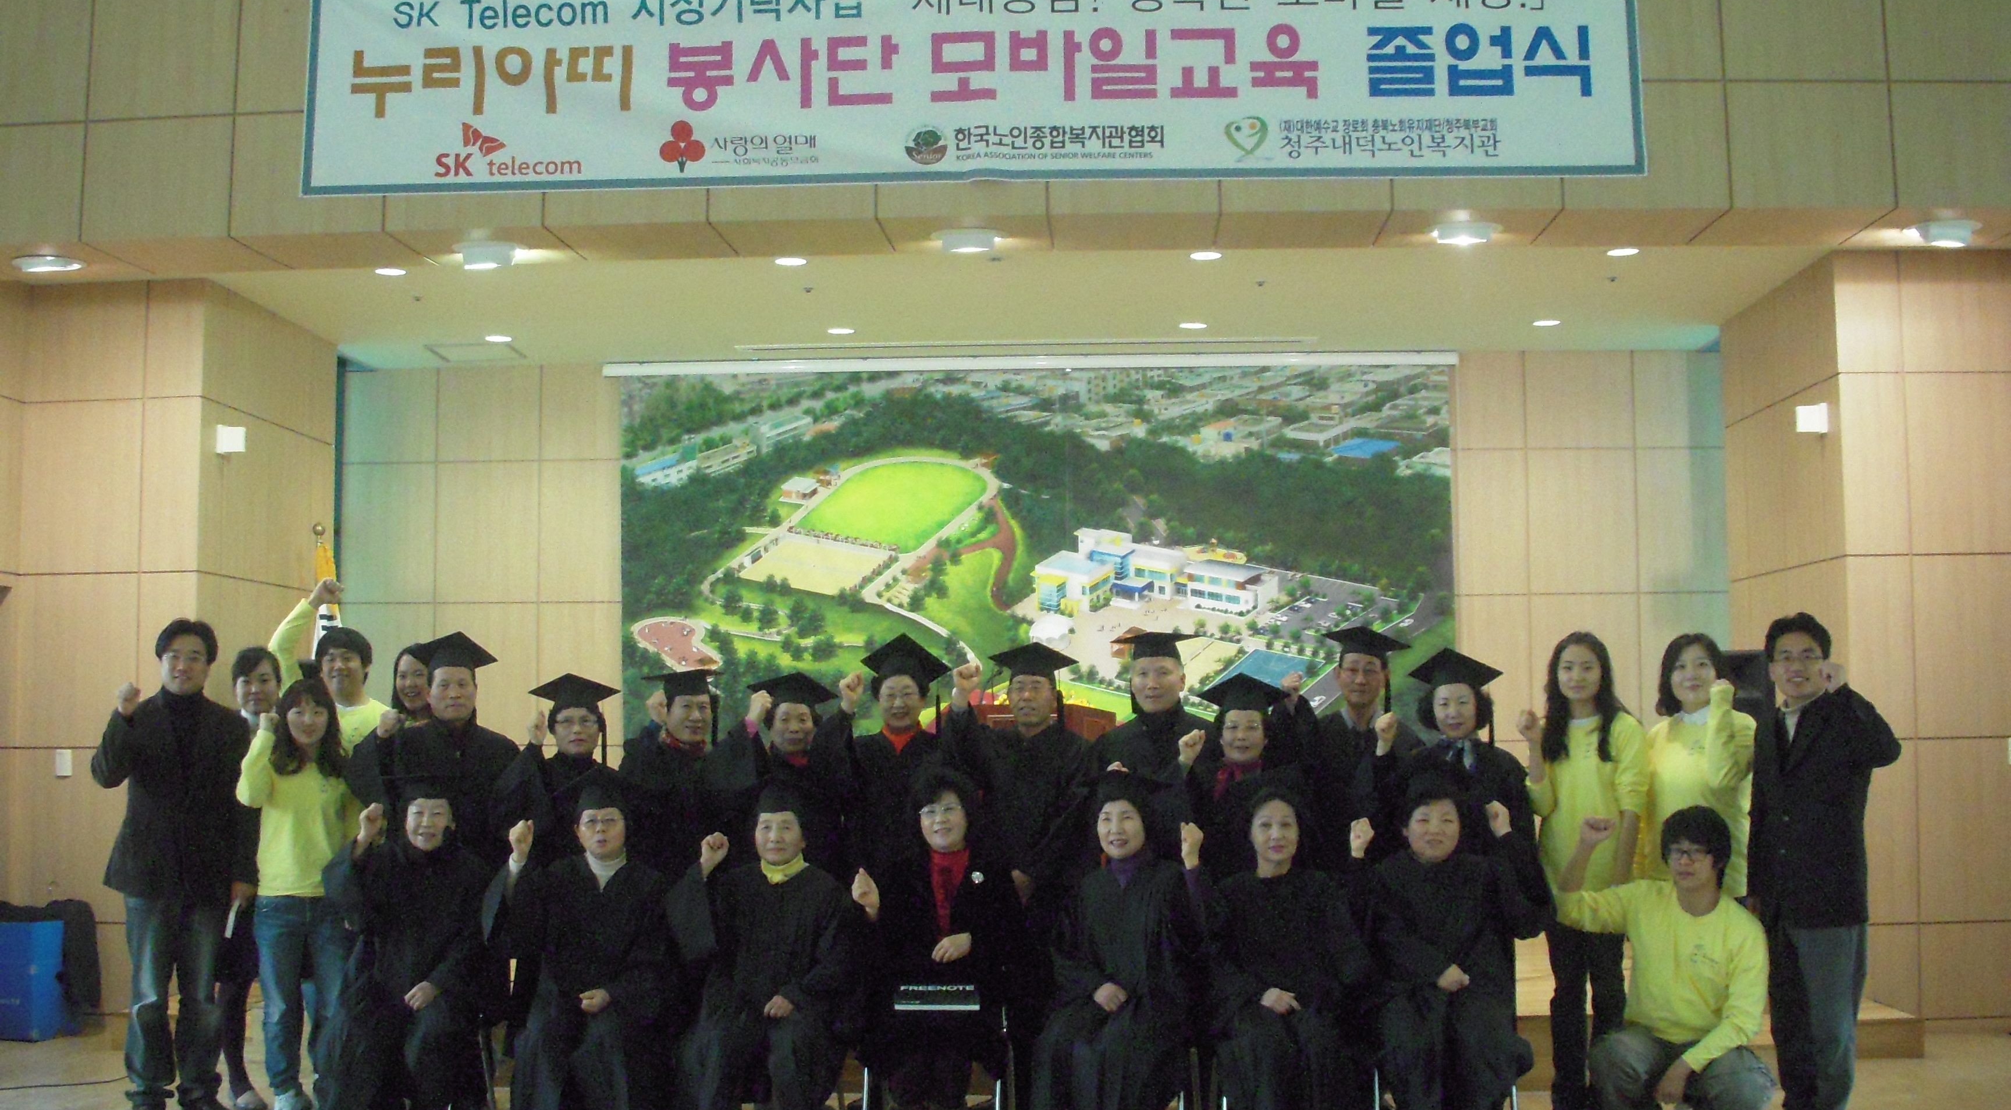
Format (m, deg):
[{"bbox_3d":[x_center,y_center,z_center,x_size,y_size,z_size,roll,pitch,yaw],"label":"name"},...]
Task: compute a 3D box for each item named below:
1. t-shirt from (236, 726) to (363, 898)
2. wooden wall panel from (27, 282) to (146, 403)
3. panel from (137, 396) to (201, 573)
[{"bbox_3d":[-2.434,0.894,7.634,0.430,0.580,0.270,1,-4,-12],"label":"t-shirt"},{"bbox_3d":[-4.115,-0.958,9.893,0.600,0.550,0.040,-1,-4,3],"label":"wooden wall panel"},{"bbox_3d":[-3.702,-0.313,9.779,0.280,0.790,0.040,-1,-4,3],"label":"panel"}]

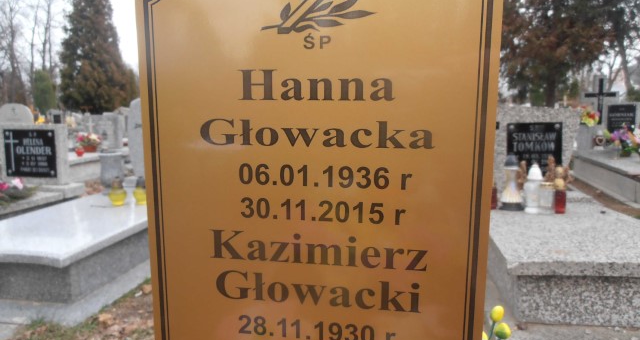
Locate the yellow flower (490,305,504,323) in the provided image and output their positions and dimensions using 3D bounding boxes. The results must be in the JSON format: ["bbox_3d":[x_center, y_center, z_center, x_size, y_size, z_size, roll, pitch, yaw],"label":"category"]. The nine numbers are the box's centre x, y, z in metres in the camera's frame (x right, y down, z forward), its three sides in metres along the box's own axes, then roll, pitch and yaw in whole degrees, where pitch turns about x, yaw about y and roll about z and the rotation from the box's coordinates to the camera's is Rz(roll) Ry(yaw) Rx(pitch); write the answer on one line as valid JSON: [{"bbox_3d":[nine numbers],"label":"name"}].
[{"bbox_3d":[0.220,0.178,0.550,0.017,0.021,0.017,16,6,0],"label":"yellow flower"}]

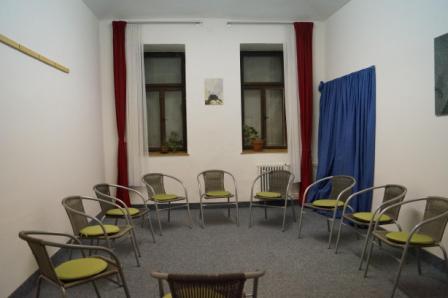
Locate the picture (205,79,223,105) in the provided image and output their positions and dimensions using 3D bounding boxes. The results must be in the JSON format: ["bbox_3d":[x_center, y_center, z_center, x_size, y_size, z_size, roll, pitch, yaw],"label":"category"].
[{"bbox_3d":[-0.164,-0.971,5.741,0.322,0.455,0.025,-2,4,-5],"label":"picture"}]

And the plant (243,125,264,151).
[{"bbox_3d":[0.539,-0.205,6.140,0.388,0.479,0.360,-2,4,-5],"label":"plant"}]

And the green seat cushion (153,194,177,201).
[{"bbox_3d":[-0.831,0.680,4.706,0.360,0.045,0.375,-1,4,0],"label":"green seat cushion"}]

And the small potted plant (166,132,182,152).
[{"bbox_3d":[-0.897,-0.122,6.123,0.303,0.368,0.270,-2,4,-5],"label":"small potted plant"}]

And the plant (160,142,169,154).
[{"bbox_3d":[-1.058,-0.013,6.001,0.144,0.204,0.144,-2,4,-5],"label":"plant"}]

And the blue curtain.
[{"bbox_3d":[1.760,-0.054,5.088,0.197,2.108,1.542,-2,4,-10],"label":"blue curtain"}]

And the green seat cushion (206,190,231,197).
[{"bbox_3d":[-0.071,0.652,4.878,0.360,0.045,0.375,-1,4,-2],"label":"green seat cushion"}]

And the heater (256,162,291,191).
[{"bbox_3d":[0.868,0.566,5.850,0.577,0.610,0.140,-2,4,-5],"label":"heater"}]

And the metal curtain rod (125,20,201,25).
[{"bbox_3d":[-1.081,-2.065,5.501,1.510,0.030,0.030,-2,4,-5],"label":"metal curtain rod"}]

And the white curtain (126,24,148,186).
[{"bbox_3d":[-1.447,-0.719,5.551,0.390,2.681,0.120,-2,4,-5],"label":"white curtain"}]

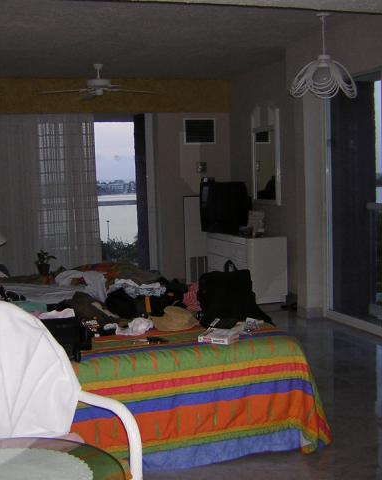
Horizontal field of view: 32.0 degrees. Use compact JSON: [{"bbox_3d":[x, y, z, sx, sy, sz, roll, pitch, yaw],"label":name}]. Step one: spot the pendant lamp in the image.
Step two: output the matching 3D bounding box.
[{"bbox_3d":[1.032,-1.433,5.183,0.590,0.650,0.590,-3,5,-19],"label":"pendant lamp"}]

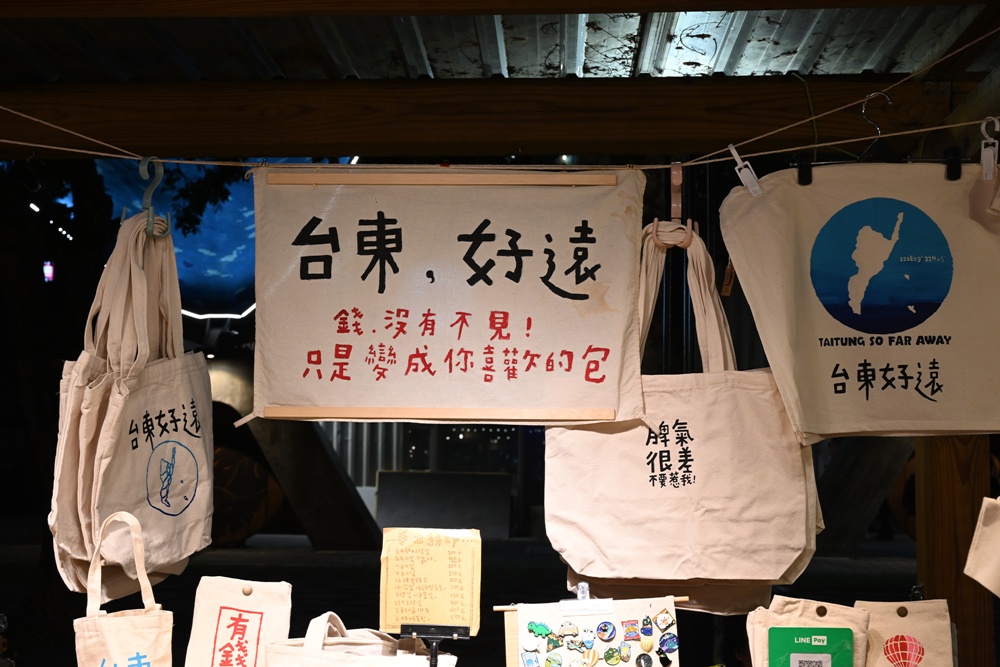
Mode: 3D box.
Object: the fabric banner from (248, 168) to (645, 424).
[{"bbox_3d":[-0.082,-0.061,2.200,0.635,0.409,0.030,0,-3,1],"label":"fabric banner"}]

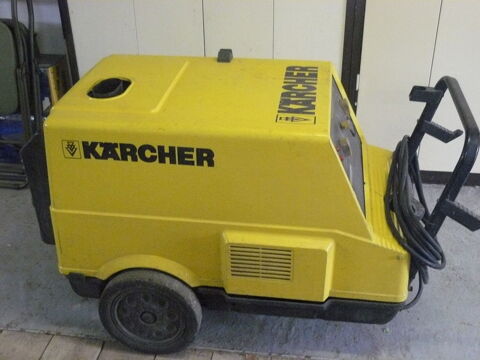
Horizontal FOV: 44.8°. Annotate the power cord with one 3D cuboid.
[{"bbox_3d":[0.506,0.131,1.762,0.175,0.381,0.556,4,29,7],"label":"power cord"}]

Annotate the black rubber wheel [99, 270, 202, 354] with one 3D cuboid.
[{"bbox_3d":[-0.273,0.400,1.775,0.309,0.309,0.070,4,29,7],"label":"black rubber wheel"}]

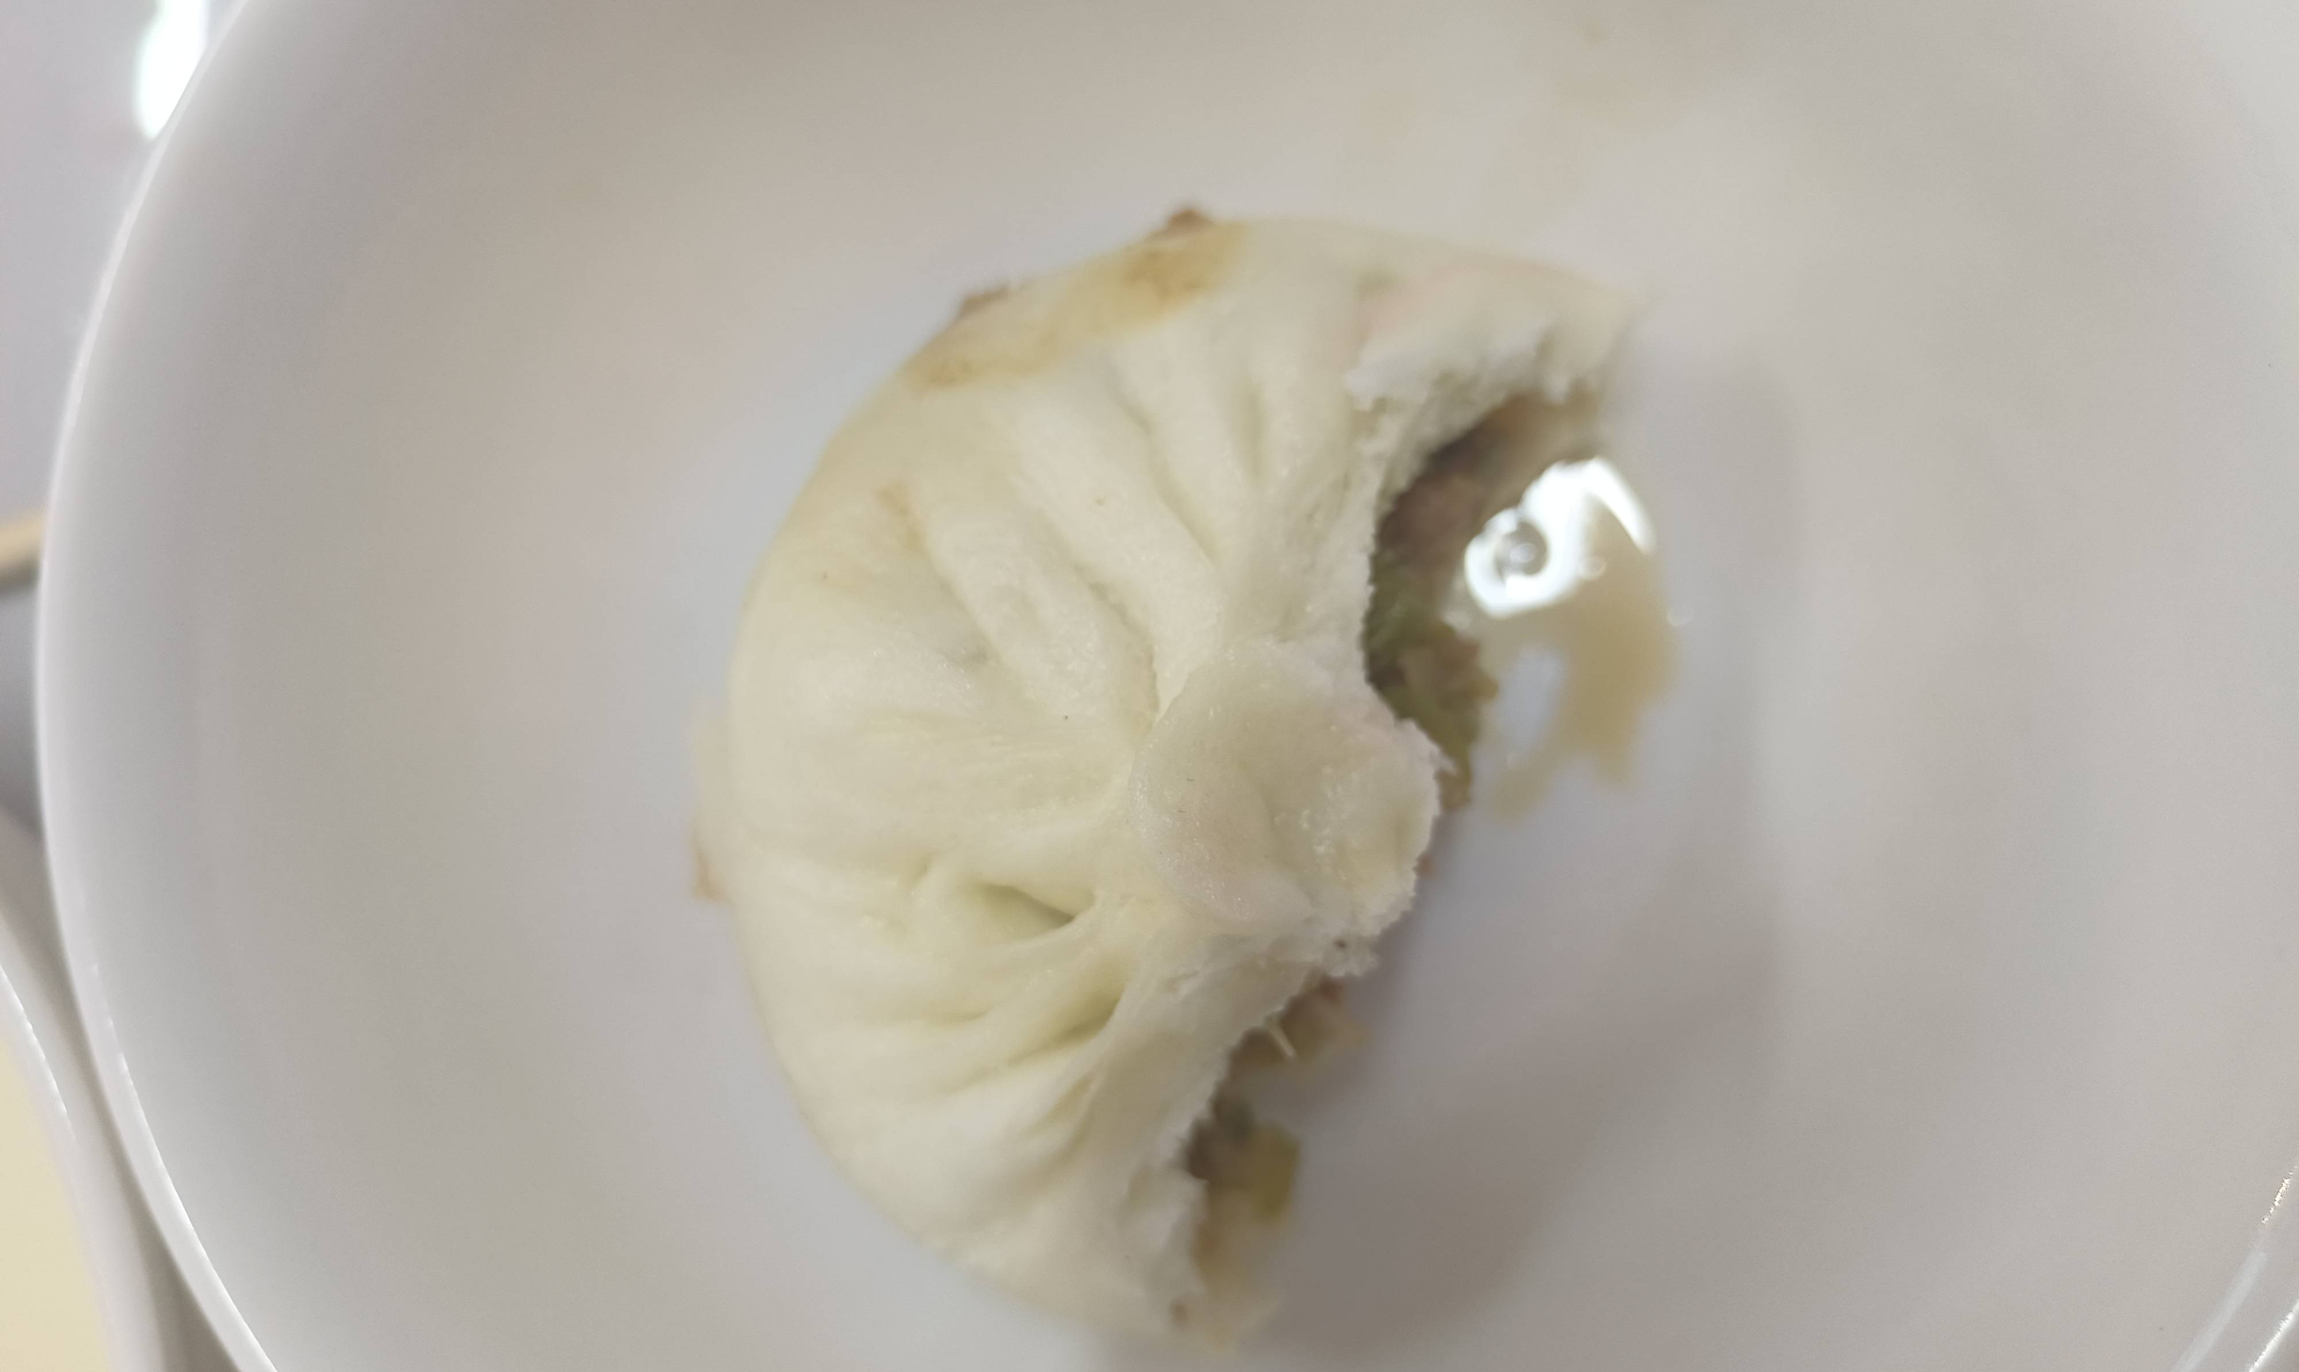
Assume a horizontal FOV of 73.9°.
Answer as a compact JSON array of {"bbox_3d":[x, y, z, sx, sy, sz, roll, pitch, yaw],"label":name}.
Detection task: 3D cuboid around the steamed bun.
[{"bbox_3d":[-0.004,0.002,0.131,0.063,0.048,0.092,20,89,3],"label":"steamed bun"}]

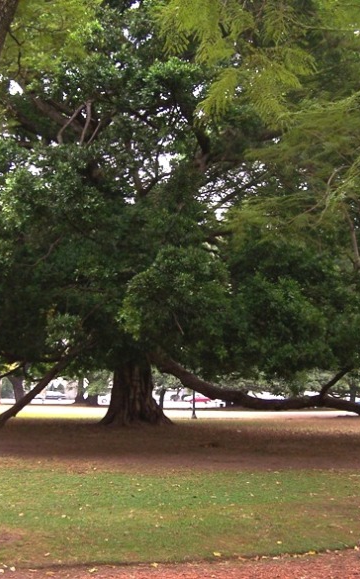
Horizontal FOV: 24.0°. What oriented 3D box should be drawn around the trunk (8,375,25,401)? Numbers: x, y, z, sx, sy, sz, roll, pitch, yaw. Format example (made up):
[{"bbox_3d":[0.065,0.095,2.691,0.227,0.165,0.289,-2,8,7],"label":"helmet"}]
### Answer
[{"bbox_3d":[-15.819,9.603,82.000,1.500,2.750,1.300,0,-7,0],"label":"trunk"}]

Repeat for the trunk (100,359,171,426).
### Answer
[{"bbox_3d":[-1.969,4.558,37.500,3.050,3.000,3.000,0,-7,0],"label":"trunk"}]

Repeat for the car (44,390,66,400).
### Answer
[{"bbox_3d":[-17.335,14.759,118.000,4.200,1.450,1.750,-3,-7,21],"label":"car"}]

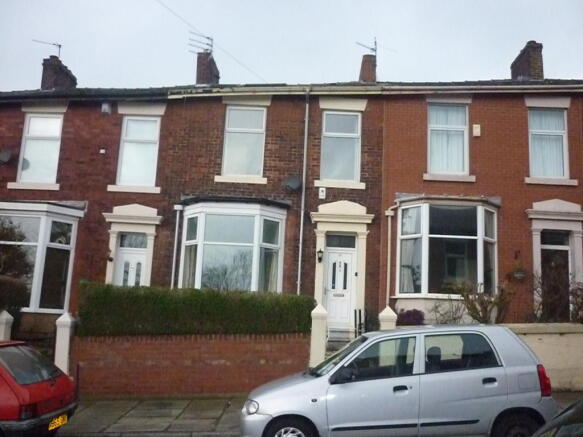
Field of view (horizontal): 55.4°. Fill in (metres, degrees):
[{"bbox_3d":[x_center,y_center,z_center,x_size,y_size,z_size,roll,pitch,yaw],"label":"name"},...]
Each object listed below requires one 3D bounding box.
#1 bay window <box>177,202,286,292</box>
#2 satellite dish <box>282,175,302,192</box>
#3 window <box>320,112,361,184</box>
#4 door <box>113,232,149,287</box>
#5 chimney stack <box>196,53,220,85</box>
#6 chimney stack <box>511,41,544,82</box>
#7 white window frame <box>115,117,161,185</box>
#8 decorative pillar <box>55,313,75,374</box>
[{"bbox_3d":[-1.513,0.891,13.722,2.657,2.444,0.700,3,-9,1],"label":"bay window"},{"bbox_3d":[0.033,-0.878,14.055,0.530,0.470,0.300,-4,-12,35],"label":"satellite dish"},{"bbox_3d":[1.309,-1.874,14.626,1.003,1.898,0.100,3,-9,1],"label":"window"},{"bbox_3d":[-4.061,1.502,13.993,0.787,2.334,0.100,3,-10,2],"label":"door"},{"bbox_3d":[-2.943,-4.884,19.462,0.449,1.137,1.575,3,-10,2],"label":"chimney stack"},{"bbox_3d":[8.149,-5.115,19.202,0.453,1.372,1.488,3,-10,2],"label":"chimney stack"},{"bbox_3d":[-3.959,-1.740,14.464,1.011,1.866,0.100,3,-10,2],"label":"white window frame"},{"bbox_3d":[-4.110,2.442,9.946,0.280,1.502,0.280,3,-10,2],"label":"decorative pillar"}]

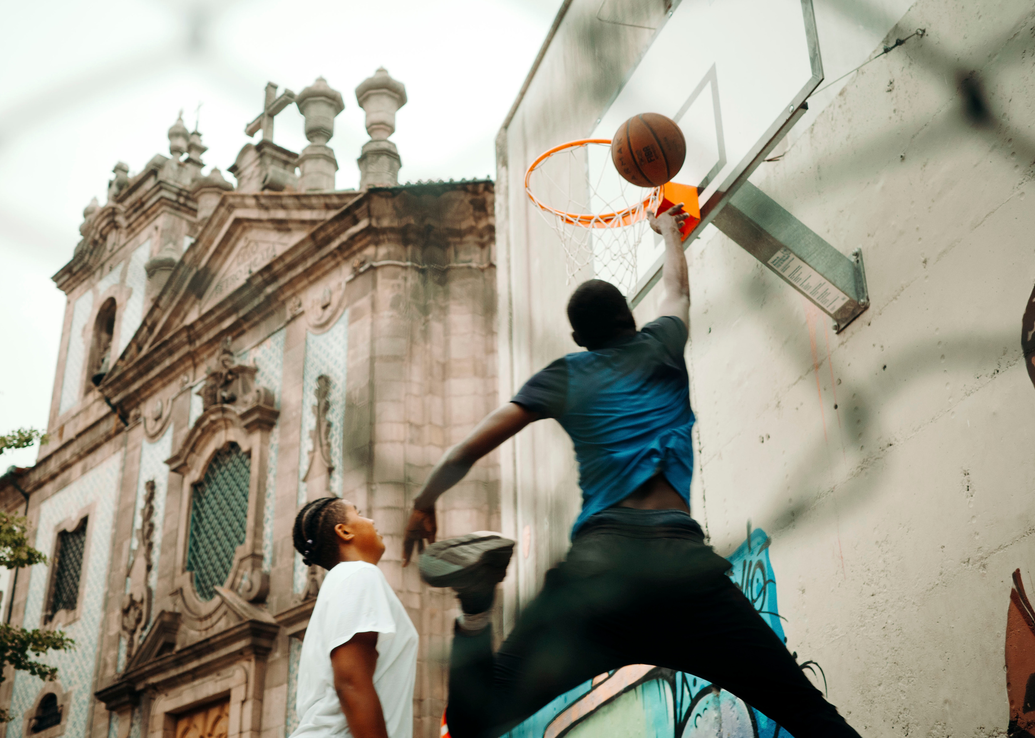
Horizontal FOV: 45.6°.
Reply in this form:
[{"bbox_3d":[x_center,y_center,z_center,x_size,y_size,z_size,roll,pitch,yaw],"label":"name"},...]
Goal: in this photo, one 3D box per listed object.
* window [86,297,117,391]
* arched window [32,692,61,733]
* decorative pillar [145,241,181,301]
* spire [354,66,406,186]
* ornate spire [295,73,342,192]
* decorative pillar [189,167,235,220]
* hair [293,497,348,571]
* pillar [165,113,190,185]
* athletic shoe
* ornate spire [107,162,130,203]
[{"bbox_3d":[-9.135,-0.534,27.422,0.320,2.296,1.028,23,-37,-38],"label":"window"},{"bbox_3d":[-8.849,6.539,23.553,0.250,0.679,1.118,23,-37,-38],"label":"arched window"},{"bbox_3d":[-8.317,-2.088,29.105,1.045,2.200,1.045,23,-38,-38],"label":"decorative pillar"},{"bbox_3d":[-2.296,-4.059,20.532,0.840,2.512,0.840,23,-37,-38],"label":"spire"},{"bbox_3d":[-3.601,-4.214,22.143,0.840,2.695,0.840,23,-37,-38],"label":"ornate spire"},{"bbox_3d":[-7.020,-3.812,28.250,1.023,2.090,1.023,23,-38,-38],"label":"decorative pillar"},{"bbox_3d":[-0.503,0.426,3.200,0.180,0.175,0.165,-27,-17,-27],"label":"hair"},{"bbox_3d":[-8.565,-5.576,31.013,0.616,2.530,0.616,23,-38,-38],"label":"pillar"},{"bbox_3d":[-0.148,0.593,3.600,0.300,0.115,0.160,-15,-50,-21],"label":"athletic shoe"},{"bbox_3d":[-9.482,-4.386,29.095,0.500,1.379,0.500,23,-37,-38],"label":"ornate spire"}]

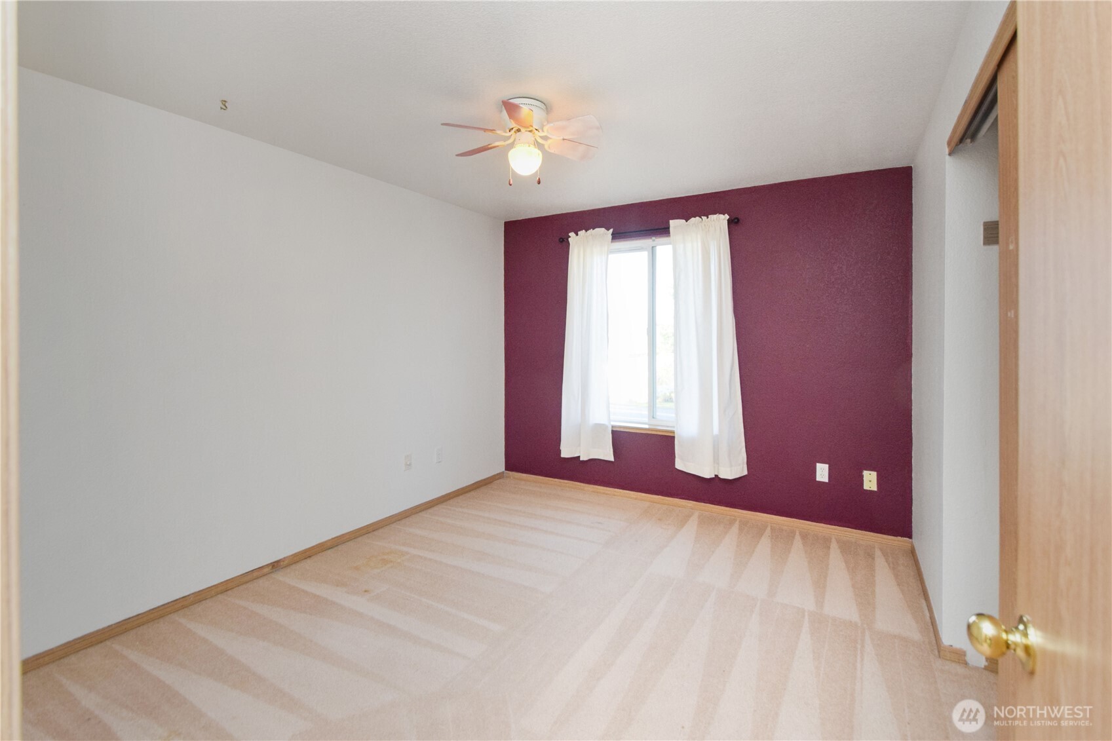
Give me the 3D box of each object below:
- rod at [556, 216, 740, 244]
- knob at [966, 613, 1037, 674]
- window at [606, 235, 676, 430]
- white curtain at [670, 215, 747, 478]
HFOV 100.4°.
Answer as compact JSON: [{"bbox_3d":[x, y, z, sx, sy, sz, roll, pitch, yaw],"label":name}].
[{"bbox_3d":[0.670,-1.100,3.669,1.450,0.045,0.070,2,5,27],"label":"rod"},{"bbox_3d":[0.584,0.355,0.616,0.062,0.068,0.068,1,3,31],"label":"knob"},{"bbox_3d":[0.760,-0.302,3.739,1.200,1.510,0.110,1,2,28],"label":"window"},{"bbox_3d":[1.120,-0.176,3.426,0.520,1.900,0.130,1,2,28],"label":"white curtain"}]

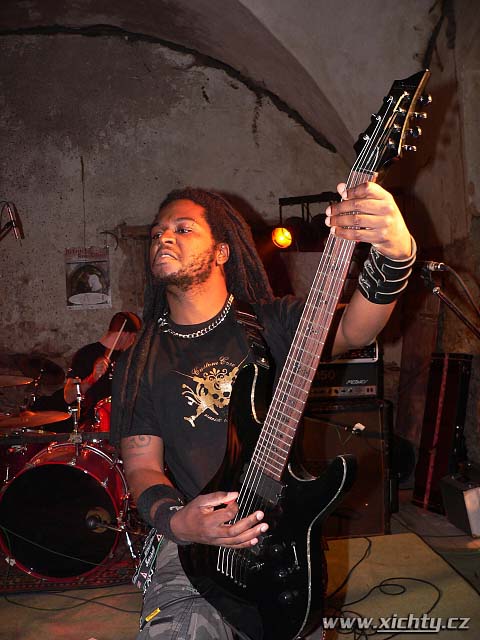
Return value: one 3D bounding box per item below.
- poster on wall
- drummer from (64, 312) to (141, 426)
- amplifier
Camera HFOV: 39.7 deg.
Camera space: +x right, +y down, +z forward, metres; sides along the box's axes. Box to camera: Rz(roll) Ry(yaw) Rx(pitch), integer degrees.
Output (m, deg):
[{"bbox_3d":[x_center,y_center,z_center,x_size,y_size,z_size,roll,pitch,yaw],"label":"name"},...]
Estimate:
[{"bbox_3d":[-1.024,-0.277,4.500,0.300,0.420,0.010,-2,2,-6],"label":"poster on wall"},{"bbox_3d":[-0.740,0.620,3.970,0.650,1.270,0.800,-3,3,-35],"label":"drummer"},{"bbox_3d":[0.450,0.268,3.800,0.670,0.320,0.290,-2,2,-7],"label":"amplifier"}]

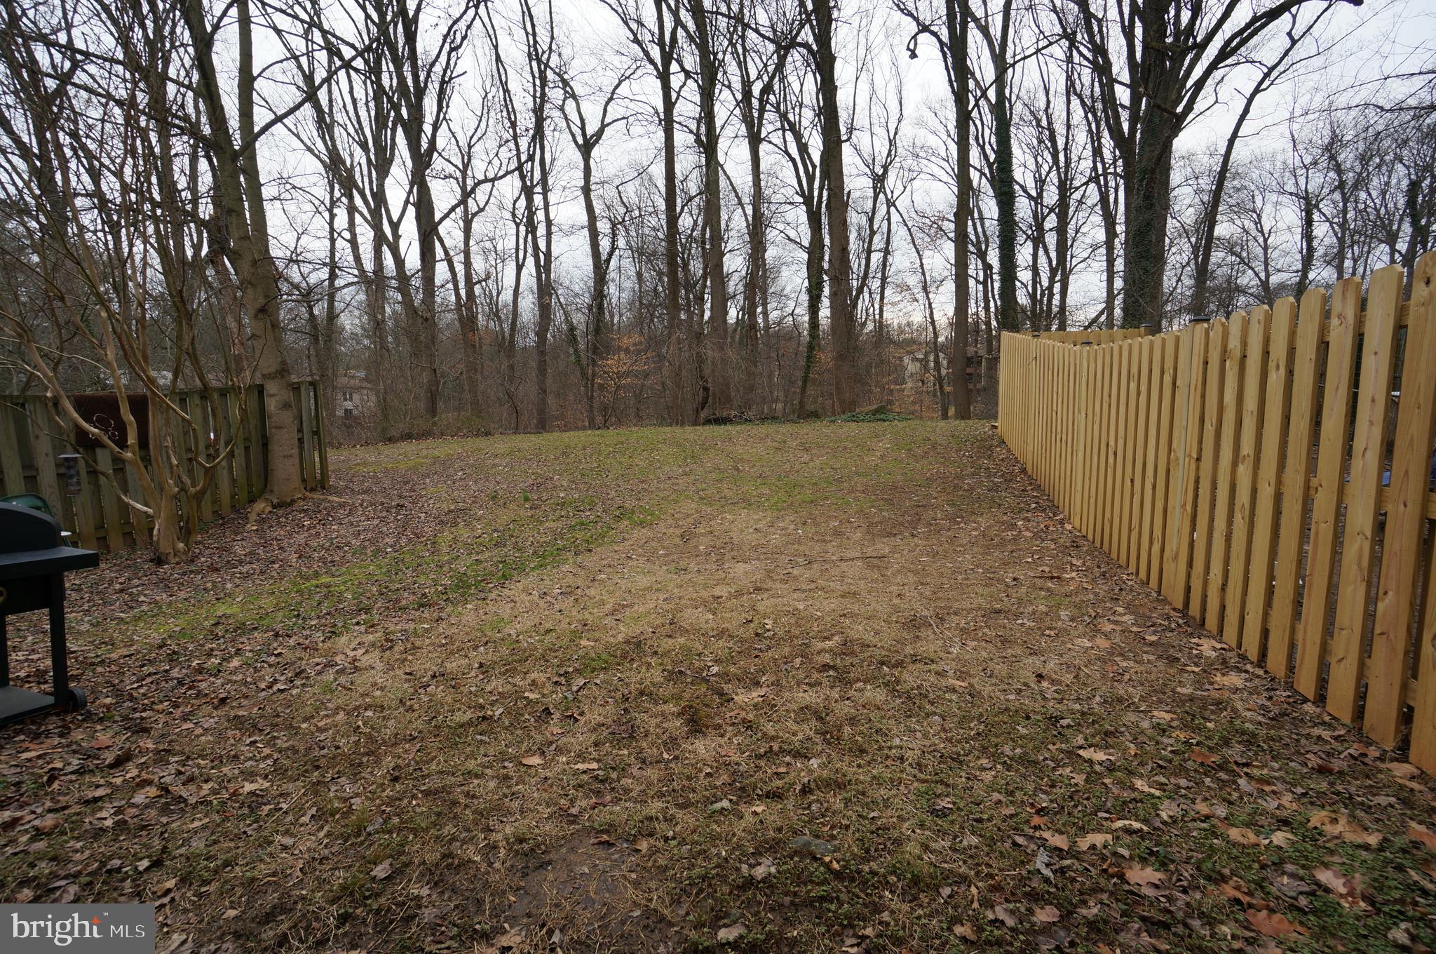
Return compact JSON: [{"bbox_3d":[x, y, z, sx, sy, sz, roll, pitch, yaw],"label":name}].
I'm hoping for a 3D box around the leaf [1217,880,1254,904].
[{"bbox_3d":[1.421,1.148,1.649,0.035,0.022,0.078,-2,6,-18],"label":"leaf"}]

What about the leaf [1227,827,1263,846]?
[{"bbox_3d":[1.643,1.123,1.871,0.075,0.022,0.084,2,6,19],"label":"leaf"}]

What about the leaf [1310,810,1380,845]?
[{"bbox_3d":[1.999,1.117,1.903,0.184,0.030,0.136,-4,7,-33],"label":"leaf"}]

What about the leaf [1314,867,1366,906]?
[{"bbox_3d":[1.744,1.142,1.682,0.169,0.035,0.096,-6,8,-40],"label":"leaf"}]

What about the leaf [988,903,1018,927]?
[{"bbox_3d":[0.756,1.160,1.577,0.077,0.025,0.059,-4,7,-32],"label":"leaf"}]

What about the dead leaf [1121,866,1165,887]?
[{"bbox_3d":[1.223,1.143,1.710,0.102,0.022,0.055,-1,6,-5],"label":"dead leaf"}]

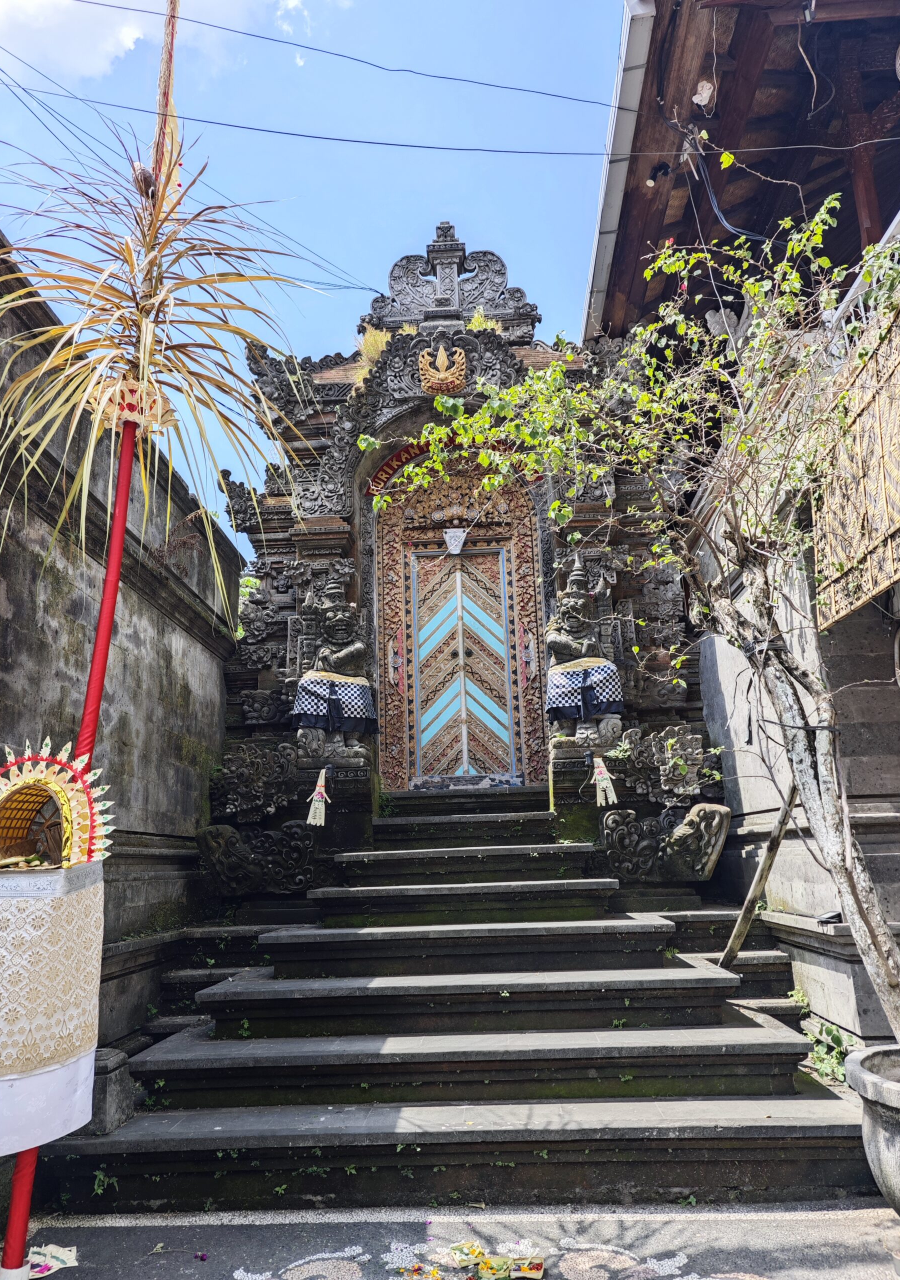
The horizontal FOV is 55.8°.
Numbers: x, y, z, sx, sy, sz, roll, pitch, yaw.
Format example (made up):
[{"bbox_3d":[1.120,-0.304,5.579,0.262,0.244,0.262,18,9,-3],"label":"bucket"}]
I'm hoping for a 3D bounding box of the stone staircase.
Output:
[{"bbox_3d":[0.110,1.823,5.209,3.706,1.987,2.822,-2,-15,1],"label":"stone staircase"}]

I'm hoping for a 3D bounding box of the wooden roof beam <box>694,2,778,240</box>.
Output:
[{"bbox_3d":[2.005,-3.684,6.261,0.163,0.192,2.400,-3,-15,4],"label":"wooden roof beam"}]

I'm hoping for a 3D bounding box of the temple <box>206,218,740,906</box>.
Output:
[{"bbox_3d":[0.045,-0.918,7.683,4.195,6.432,2.112,-2,-15,1],"label":"temple"}]

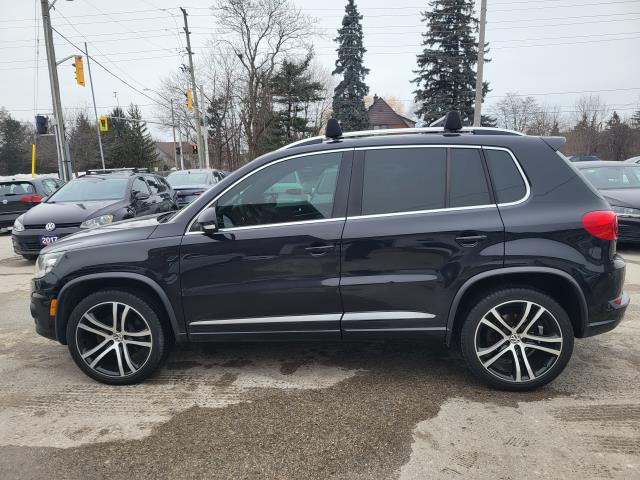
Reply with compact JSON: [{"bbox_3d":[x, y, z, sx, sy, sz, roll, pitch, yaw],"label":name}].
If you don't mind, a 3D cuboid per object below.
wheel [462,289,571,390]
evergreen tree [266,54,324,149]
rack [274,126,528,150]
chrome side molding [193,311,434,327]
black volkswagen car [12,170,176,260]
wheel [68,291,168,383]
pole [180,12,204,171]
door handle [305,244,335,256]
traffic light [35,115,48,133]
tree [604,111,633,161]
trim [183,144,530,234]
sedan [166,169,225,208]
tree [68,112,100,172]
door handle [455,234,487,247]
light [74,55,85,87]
[{"bbox_3d":[1.232,0.606,3.071,0.680,0.680,0.250,-1,9,5],"label":"wheel"},{"bbox_3d":[-1.632,-9.227,37.004,4.500,9.640,4.500,-2,9,0],"label":"evergreen tree"},{"bbox_3d":[0.512,-0.669,3.157,1.610,0.115,0.070,-1,9,6],"label":"rack"},{"bbox_3d":[-0.068,0.500,3.063,1.585,0.070,0.030,-1,9,6],"label":"chrome side molding"},{"bbox_3d":[-4.128,-0.620,9.560,1.800,1.510,4.500,-2,9,0],"label":"black volkswagen car"},{"bbox_3d":[-1.361,0.648,3.315,0.680,0.680,0.240,-1,9,6],"label":"wheel"},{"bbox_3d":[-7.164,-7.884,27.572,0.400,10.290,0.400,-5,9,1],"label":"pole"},{"bbox_3d":[0.000,0.061,3.003,0.195,0.050,0.050,-1,9,6],"label":"door handle"},{"bbox_3d":[-10.979,-4.546,18.971,0.380,0.730,0.300,2,10,20],"label":"traffic light"},{"bbox_3d":[28.556,-9.470,46.445,2.800,5.920,2.800,-2,9,0],"label":"tree"},{"bbox_3d":[0.188,-0.317,3.047,2.200,0.520,0.200,-1,9,5],"label":"trim"},{"bbox_3d":[-3.926,-1.521,15.434,1.820,1.470,4.750,-2,9,0],"label":"sedan"},{"bbox_3d":[-22.696,-8.878,47.086,3.300,7.020,3.300,-2,9,0],"label":"tree"},{"bbox_3d":[0.913,0.000,2.907,0.195,0.050,0.050,-1,9,6],"label":"door handle"},{"bbox_3d":[-10.015,-7.031,20.000,0.360,1.130,0.500,1,9,19],"label":"light"}]

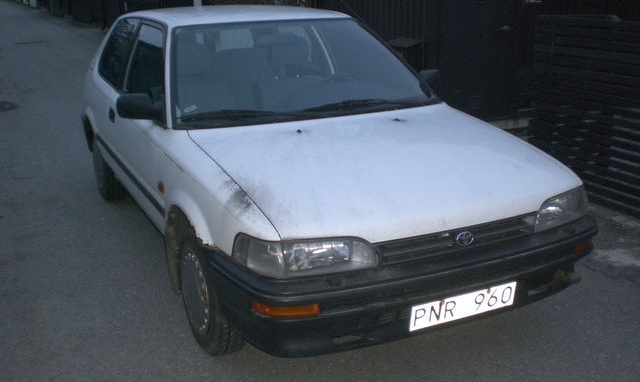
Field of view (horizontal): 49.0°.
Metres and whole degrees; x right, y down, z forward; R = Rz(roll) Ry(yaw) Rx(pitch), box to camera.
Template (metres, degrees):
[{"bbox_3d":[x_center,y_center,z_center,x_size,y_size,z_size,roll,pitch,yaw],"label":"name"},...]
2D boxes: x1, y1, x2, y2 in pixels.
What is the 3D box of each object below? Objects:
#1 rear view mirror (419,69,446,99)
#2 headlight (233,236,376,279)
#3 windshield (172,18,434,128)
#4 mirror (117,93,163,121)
[{"bbox_3d":[0.651,-0.623,3.955,0.205,0.122,0.110,-9,19,-25],"label":"rear view mirror"},{"bbox_3d":[-0.057,0.202,2.403,0.450,0.135,0.220,-6,18,-17],"label":"headlight"},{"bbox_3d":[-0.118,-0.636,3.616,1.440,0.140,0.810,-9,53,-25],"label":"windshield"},{"bbox_3d":[-0.832,-0.390,3.245,0.205,0.122,0.110,-9,19,-25],"label":"mirror"}]

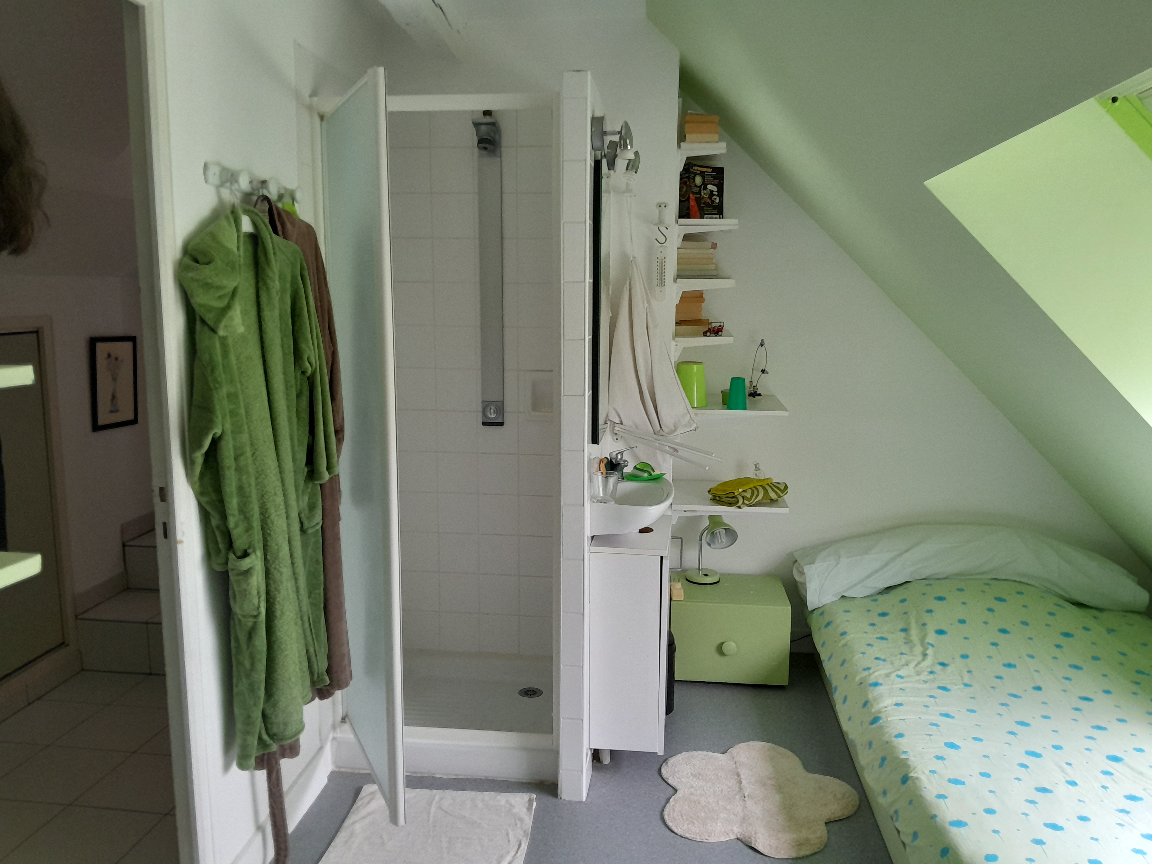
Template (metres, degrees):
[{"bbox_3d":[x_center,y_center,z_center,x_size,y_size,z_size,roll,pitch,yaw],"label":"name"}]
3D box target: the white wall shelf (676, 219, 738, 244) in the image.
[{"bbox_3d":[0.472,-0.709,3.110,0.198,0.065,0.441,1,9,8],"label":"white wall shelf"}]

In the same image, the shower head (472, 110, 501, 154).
[{"bbox_3d":[-0.299,-1.002,2.889,0.080,0.125,0.105,1,9,8],"label":"shower head"}]

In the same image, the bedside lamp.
[{"bbox_3d":[0.533,0.465,3.413,0.140,0.275,0.215,-2,9,-14],"label":"bedside lamp"}]

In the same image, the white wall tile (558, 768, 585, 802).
[{"bbox_3d":[-0.009,1.018,2.497,0.074,0.098,0.012,1,9,7],"label":"white wall tile"}]

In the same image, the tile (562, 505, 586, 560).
[{"bbox_3d":[-0.006,0.276,2.378,0.063,0.151,0.012,1,9,7],"label":"tile"}]

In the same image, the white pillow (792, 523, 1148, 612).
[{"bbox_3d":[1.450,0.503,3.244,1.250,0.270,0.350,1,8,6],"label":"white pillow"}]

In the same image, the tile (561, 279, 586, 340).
[{"bbox_3d":[-0.004,-0.319,2.282,0.062,0.150,0.012,1,9,8],"label":"tile"}]

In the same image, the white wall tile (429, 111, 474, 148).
[{"bbox_3d":[-0.424,-1.048,2.965,0.152,0.146,0.012,1,9,7],"label":"white wall tile"}]

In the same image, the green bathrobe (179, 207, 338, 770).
[{"bbox_3d":[-0.670,0.118,1.973,0.210,1.195,0.540,1,9,7],"label":"green bathrobe"}]

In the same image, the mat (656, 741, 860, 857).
[{"bbox_3d":[0.530,1.047,2.510,0.570,0.016,0.595,1,8,6],"label":"mat"}]

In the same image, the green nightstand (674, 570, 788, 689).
[{"bbox_3d":[0.588,0.767,3.381,0.438,0.308,0.360,1,8,6],"label":"green nightstand"}]

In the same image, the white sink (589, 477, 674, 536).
[{"bbox_3d":[0.179,0.238,2.618,0.234,0.125,0.400,1,9,7],"label":"white sink"}]

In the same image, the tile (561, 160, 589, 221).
[{"bbox_3d":[-0.002,-0.619,2.235,0.068,0.154,0.012,1,9,7],"label":"tile"}]

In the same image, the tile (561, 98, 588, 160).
[{"bbox_3d":[-0.003,-0.775,2.214,0.062,0.150,0.012,1,9,8],"label":"tile"}]

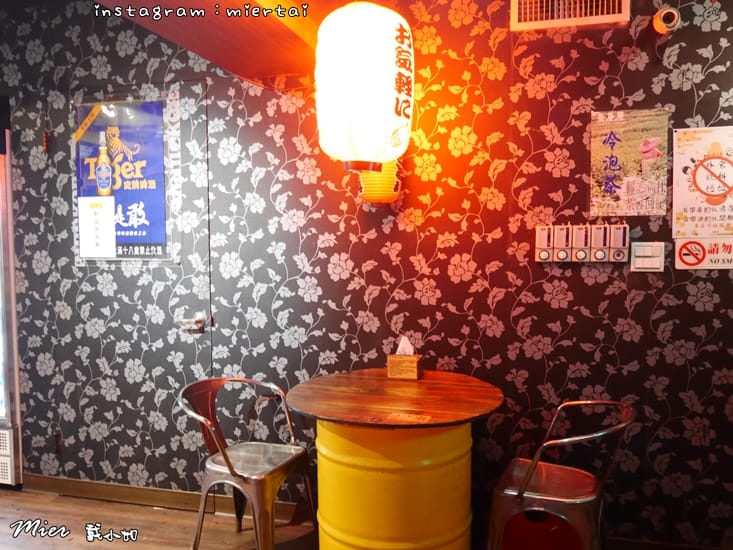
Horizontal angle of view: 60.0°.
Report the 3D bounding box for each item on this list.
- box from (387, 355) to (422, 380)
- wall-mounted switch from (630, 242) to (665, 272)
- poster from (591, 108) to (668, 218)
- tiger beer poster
[{"bbox_3d":[0.158,0.383,2.649,0.127,0.078,0.112,1,4,12],"label":"box"},{"bbox_3d":[1.099,-0.068,2.478,0.118,0.115,0.020,1,4,15],"label":"wall-mounted switch"},{"bbox_3d":[1.026,-0.435,2.482,0.282,0.410,0.008,1,4,15],"label":"poster"},{"bbox_3d":[-1.204,-0.459,3.100,0.499,0.767,0.008,1,4,15],"label":"tiger beer poster"}]

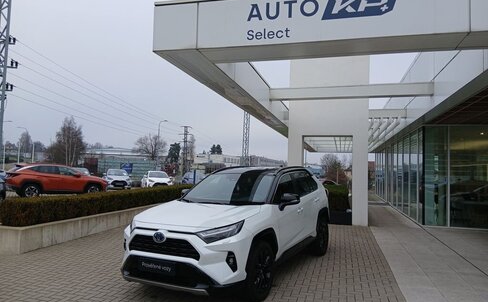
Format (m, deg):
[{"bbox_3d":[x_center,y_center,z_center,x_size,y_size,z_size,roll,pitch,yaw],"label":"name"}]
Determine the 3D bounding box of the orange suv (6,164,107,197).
[{"bbox_3d":[-8.980,1.450,17.800,4.500,1.650,1.865,3,-3,-39],"label":"orange suv"}]

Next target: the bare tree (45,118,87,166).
[{"bbox_3d":[-26.725,-0.826,54.973,6.000,8.780,5.600,1,-3,0],"label":"bare tree"}]

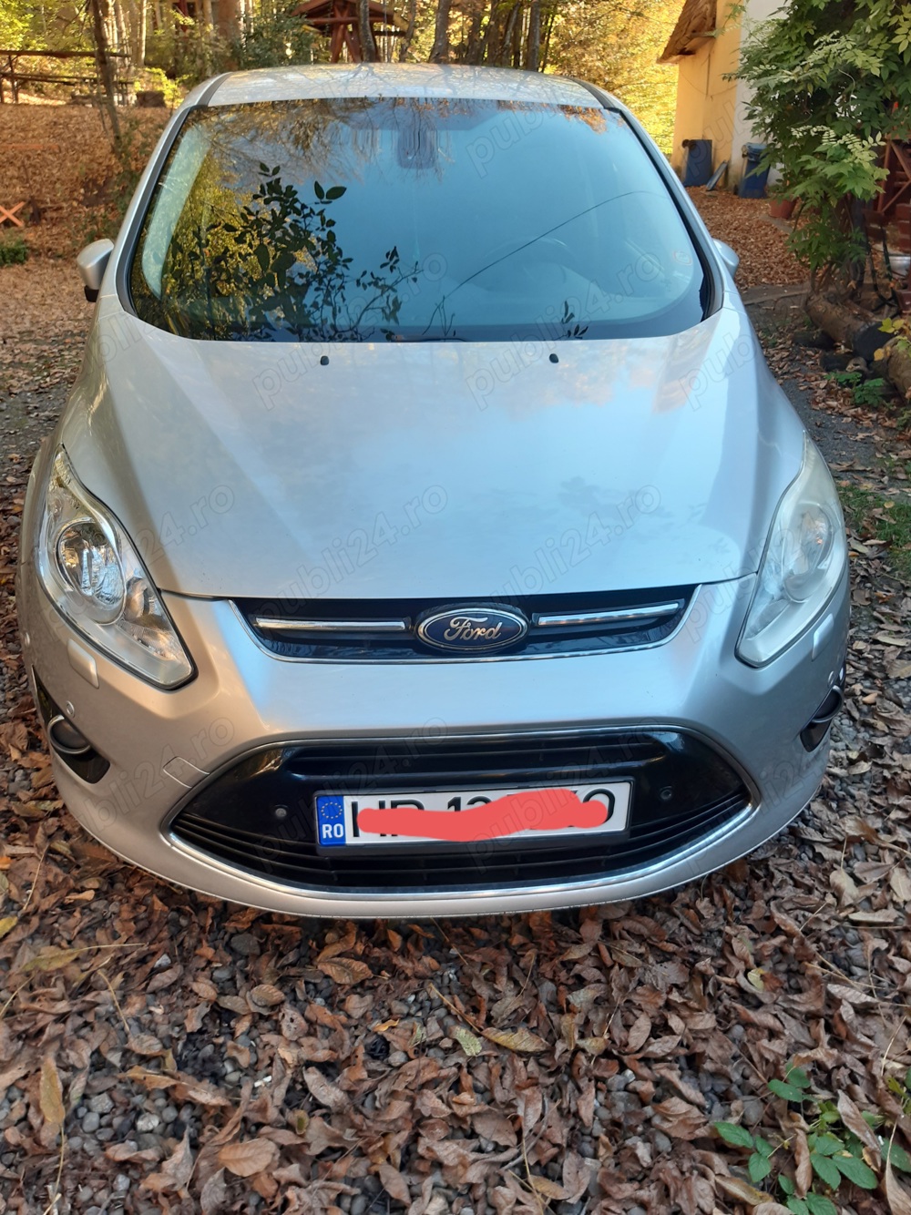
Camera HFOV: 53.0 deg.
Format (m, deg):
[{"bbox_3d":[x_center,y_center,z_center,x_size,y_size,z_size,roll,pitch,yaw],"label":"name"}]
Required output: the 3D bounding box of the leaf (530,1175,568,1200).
[{"bbox_3d":[0.143,0.881,1.383,0.062,0.012,0.022,16,31,27],"label":"leaf"}]

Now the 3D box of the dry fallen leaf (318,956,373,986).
[{"bbox_3d":[-0.210,0.694,1.742,0.106,0.017,0.053,8,28,14],"label":"dry fallen leaf"}]

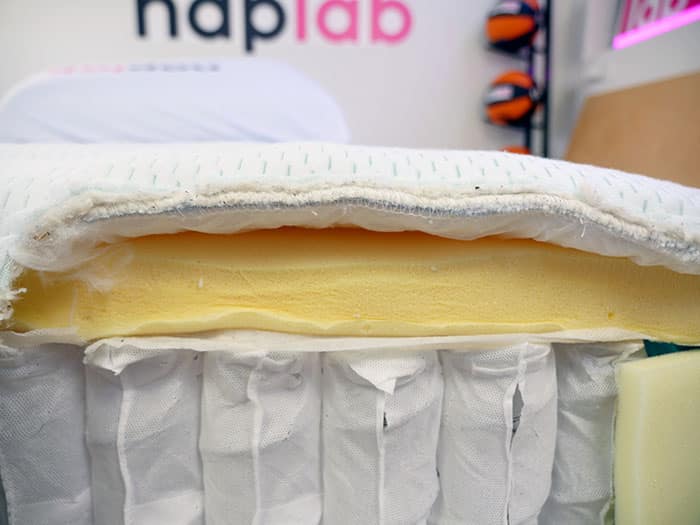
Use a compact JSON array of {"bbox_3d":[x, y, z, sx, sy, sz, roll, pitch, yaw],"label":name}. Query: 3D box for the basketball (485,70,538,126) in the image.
[{"bbox_3d":[0.732,-0.744,2.210,0.237,0.237,0.237,1,5,17],"label":"basketball"}]

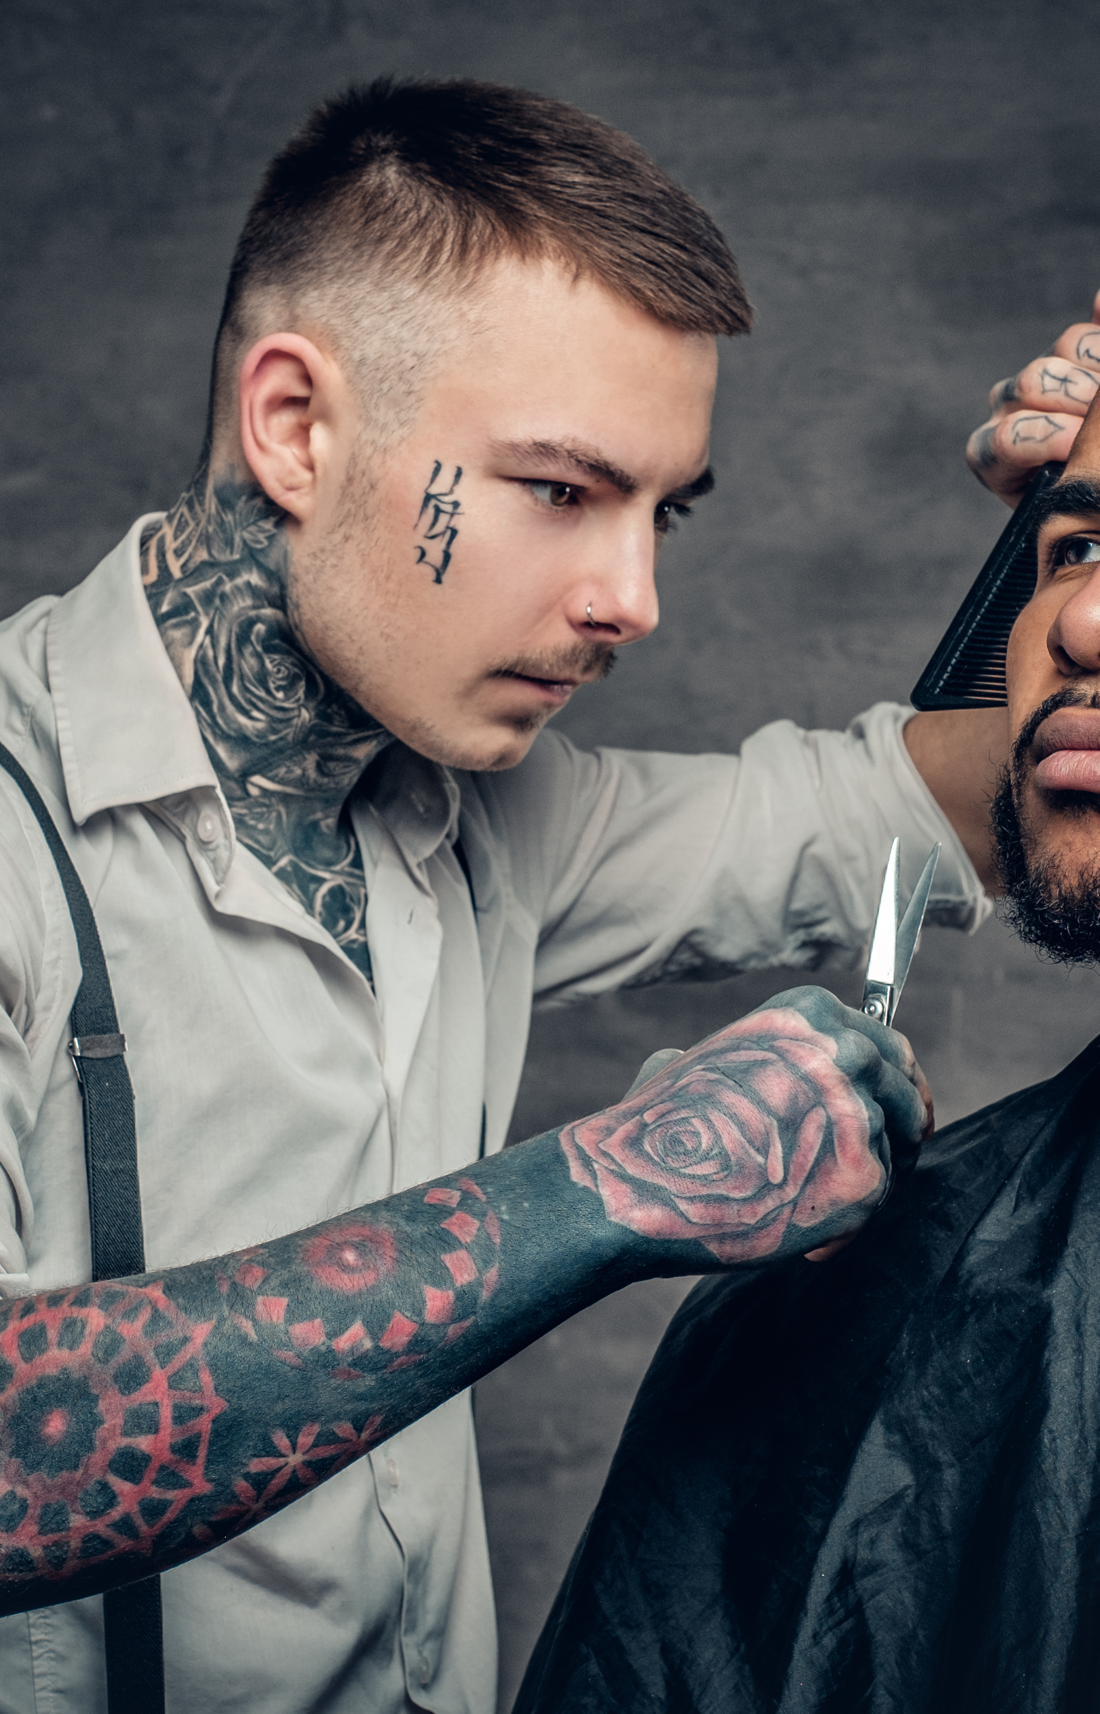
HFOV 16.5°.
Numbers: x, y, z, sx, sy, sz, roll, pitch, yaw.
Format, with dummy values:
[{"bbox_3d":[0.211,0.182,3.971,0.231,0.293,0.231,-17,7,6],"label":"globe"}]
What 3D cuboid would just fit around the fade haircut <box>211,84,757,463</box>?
[{"bbox_3d":[-0.020,-0.202,1.382,0.216,0.171,0.162,32,16,30],"label":"fade haircut"}]

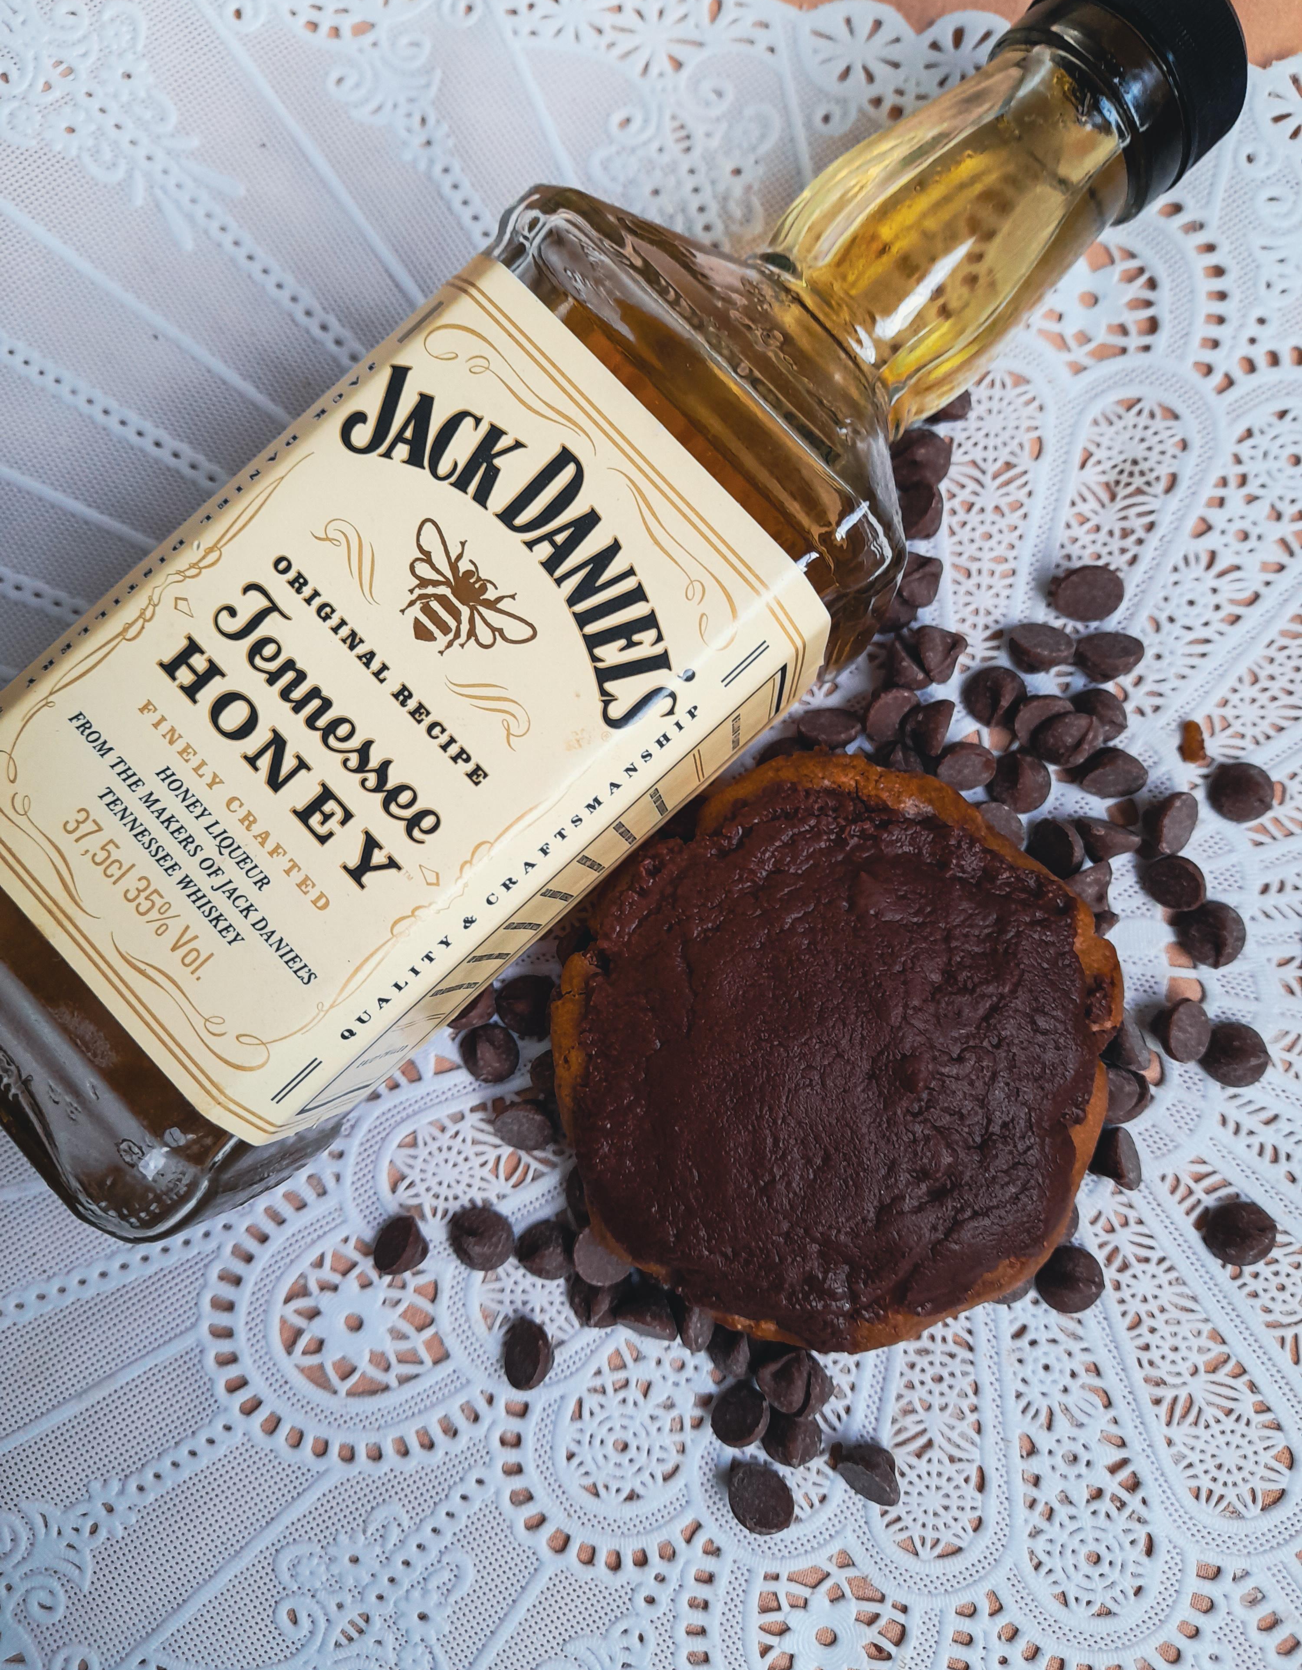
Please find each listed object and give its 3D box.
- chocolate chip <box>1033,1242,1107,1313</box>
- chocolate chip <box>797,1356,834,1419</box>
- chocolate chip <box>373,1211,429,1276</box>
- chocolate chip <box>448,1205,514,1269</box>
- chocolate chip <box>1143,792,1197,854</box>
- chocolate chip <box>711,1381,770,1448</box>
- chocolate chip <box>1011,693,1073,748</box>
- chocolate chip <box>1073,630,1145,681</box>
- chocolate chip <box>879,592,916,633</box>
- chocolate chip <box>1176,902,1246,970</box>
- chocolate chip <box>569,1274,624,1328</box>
[{"bbox_3d":[0.066,0.069,0.192,0.011,0.007,0.011,-4,85,-16],"label":"chocolate chip"},{"bbox_3d":[0.025,0.088,0.199,0.007,0.010,0.010,3,59,3],"label":"chocolate chip"},{"bbox_3d":[-0.039,0.067,0.202,0.006,0.010,0.010,24,49,-30],"label":"chocolate chip"},{"bbox_3d":[-0.028,0.065,0.200,0.010,0.007,0.010,0,86,2],"label":"chocolate chip"},{"bbox_3d":[0.081,-0.002,0.200,0.006,0.010,0.010,17,85,47],"label":"chocolate chip"},{"bbox_3d":[0.015,0.090,0.193,0.010,0.007,0.010,-20,50,25],"label":"chocolate chip"},{"bbox_3d":[0.062,-0.018,0.201,0.010,0.007,0.010,0,111,0],"label":"chocolate chip"},{"bbox_3d":[0.075,-0.028,0.206,0.011,0.011,0.007,24,131,31],"label":"chocolate chip"},{"bbox_3d":[0.039,-0.038,0.207,0.010,0.007,0.010,0,87,3],"label":"chocolate chip"},{"bbox_3d":[0.088,0.016,0.195,0.010,0.007,0.010,0,90,4],"label":"chocolate chip"},{"bbox_3d":[-0.009,0.075,0.198,0.010,0.007,0.010,0,92,4],"label":"chocolate chip"}]

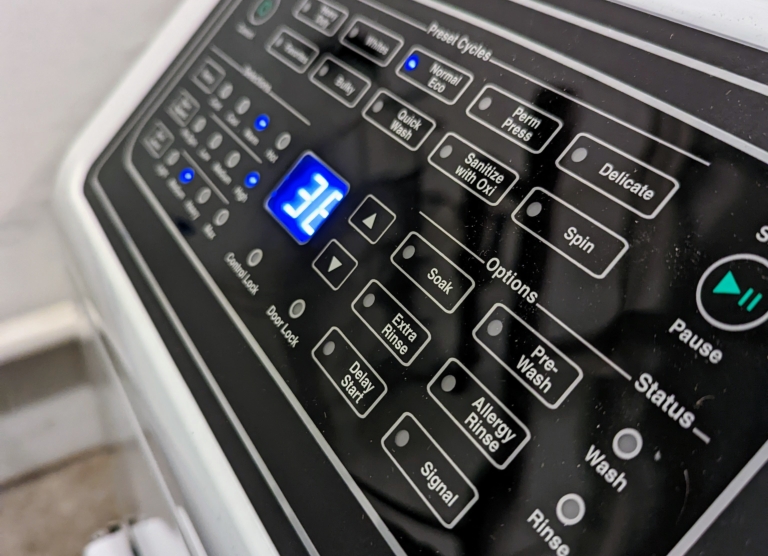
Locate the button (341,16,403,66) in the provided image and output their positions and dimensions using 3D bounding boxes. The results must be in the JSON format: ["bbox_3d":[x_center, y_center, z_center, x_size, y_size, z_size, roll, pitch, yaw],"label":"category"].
[{"bbox_3d":[-0.005,-0.080,0.239,0.011,0.003,0.032,-51,46,5],"label":"button"}]

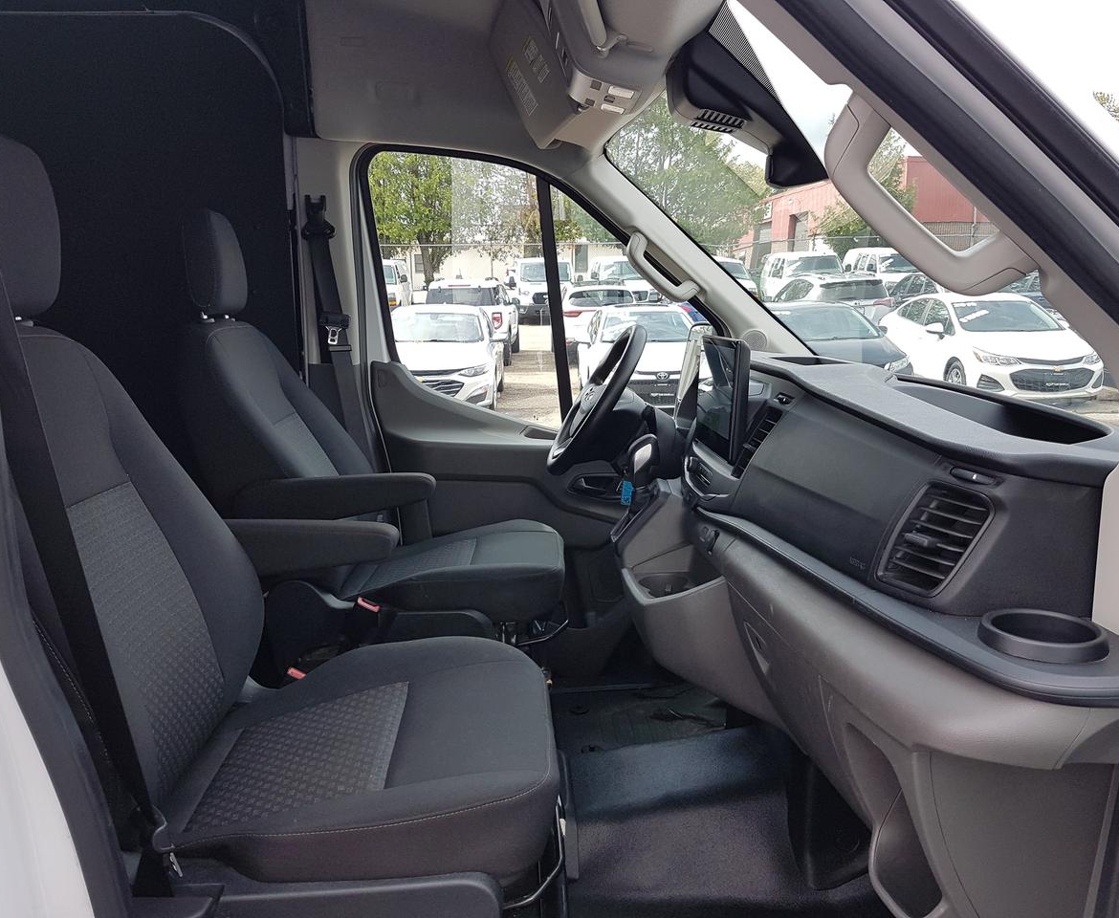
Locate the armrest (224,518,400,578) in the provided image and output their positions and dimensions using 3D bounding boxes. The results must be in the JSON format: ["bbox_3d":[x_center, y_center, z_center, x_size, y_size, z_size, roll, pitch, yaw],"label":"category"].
[{"bbox_3d":[-0.430,0.143,1.495,0.360,0.088,0.075,0,10,0],"label":"armrest"}]

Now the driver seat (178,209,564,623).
[{"bbox_3d":[-0.375,-0.122,2.016,0.790,0.860,0.540,0,10,0],"label":"driver seat"}]

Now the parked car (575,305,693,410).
[{"bbox_3d":[1.120,-1.457,13.050,1.790,1.440,4.630,0,10,-2],"label":"parked car"}]

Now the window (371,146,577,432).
[{"bbox_3d":[-0.230,-0.430,2.422,0.560,0.710,0.080,0,10,0],"label":"window"}]

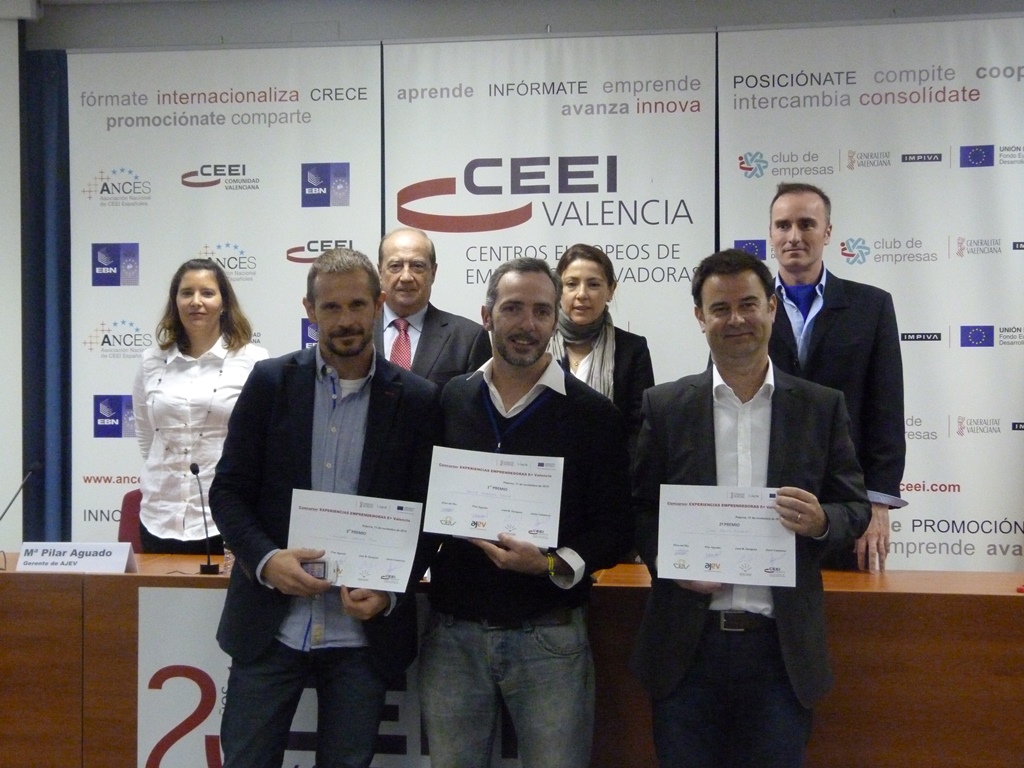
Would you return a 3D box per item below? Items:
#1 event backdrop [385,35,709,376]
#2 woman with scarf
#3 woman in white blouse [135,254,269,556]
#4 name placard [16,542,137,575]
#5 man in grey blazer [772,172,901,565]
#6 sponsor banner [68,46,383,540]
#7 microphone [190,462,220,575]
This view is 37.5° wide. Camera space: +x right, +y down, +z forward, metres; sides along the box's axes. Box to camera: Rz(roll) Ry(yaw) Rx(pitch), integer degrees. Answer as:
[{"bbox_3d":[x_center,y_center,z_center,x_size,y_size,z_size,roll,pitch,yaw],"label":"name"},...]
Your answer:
[{"bbox_3d":[0.128,-0.210,5.410,1.200,2.050,0.030,0,1,9],"label":"event backdrop"},{"bbox_3d":[0.214,0.421,4.380,0.430,1.650,0.290,0,1,3],"label":"woman with scarf"},{"bbox_3d":[-0.941,0.441,4.560,0.440,1.640,0.290,0,1,3],"label":"woman in white blouse"},{"bbox_3d":[-1.164,0.465,4.040,0.295,0.080,0.080,0,1,5],"label":"name placard"},{"bbox_3d":[0.830,0.340,4.241,0.560,1.810,0.340,0,1,7],"label":"man in grey blazer"},{"bbox_3d":[-1.074,-0.216,5.609,1.217,2.050,0.030,0,1,9],"label":"sponsor banner"},{"bbox_3d":[-0.817,0.361,4.040,0.075,0.296,0.110,0,1,-11],"label":"microphone"}]

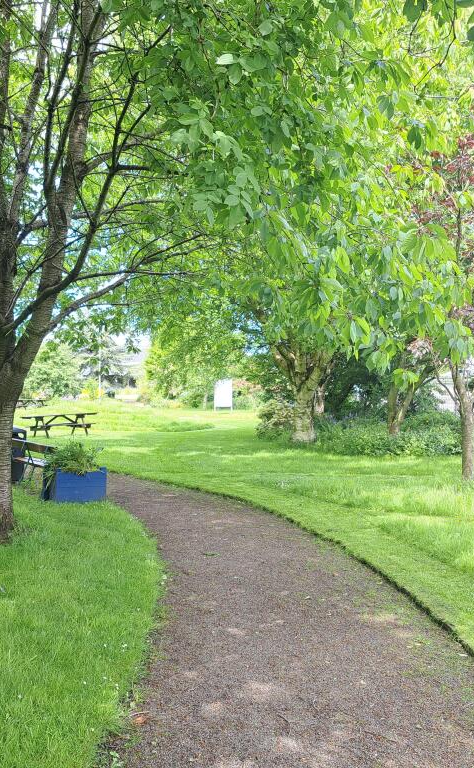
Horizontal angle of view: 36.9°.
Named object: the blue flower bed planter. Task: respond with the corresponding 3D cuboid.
[{"bbox_3d":[-2.452,1.458,10.650,0.750,0.480,0.720,0,0,-33],"label":"blue flower bed planter"}]

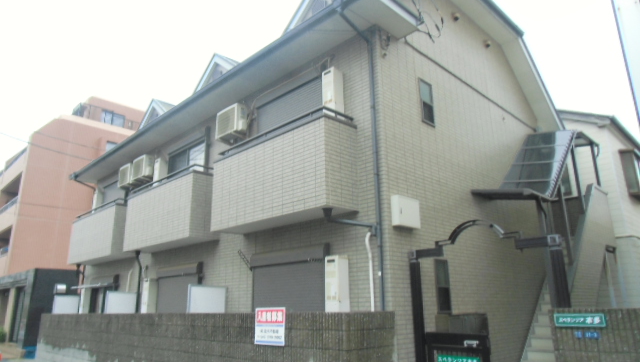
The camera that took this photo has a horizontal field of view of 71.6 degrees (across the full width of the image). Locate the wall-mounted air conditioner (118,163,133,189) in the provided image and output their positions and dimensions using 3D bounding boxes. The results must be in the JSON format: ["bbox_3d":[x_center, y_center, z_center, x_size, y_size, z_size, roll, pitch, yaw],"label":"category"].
[{"bbox_3d":[-5.116,-0.111,11.897,0.255,0.554,0.688,14,-21,-43],"label":"wall-mounted air conditioner"}]

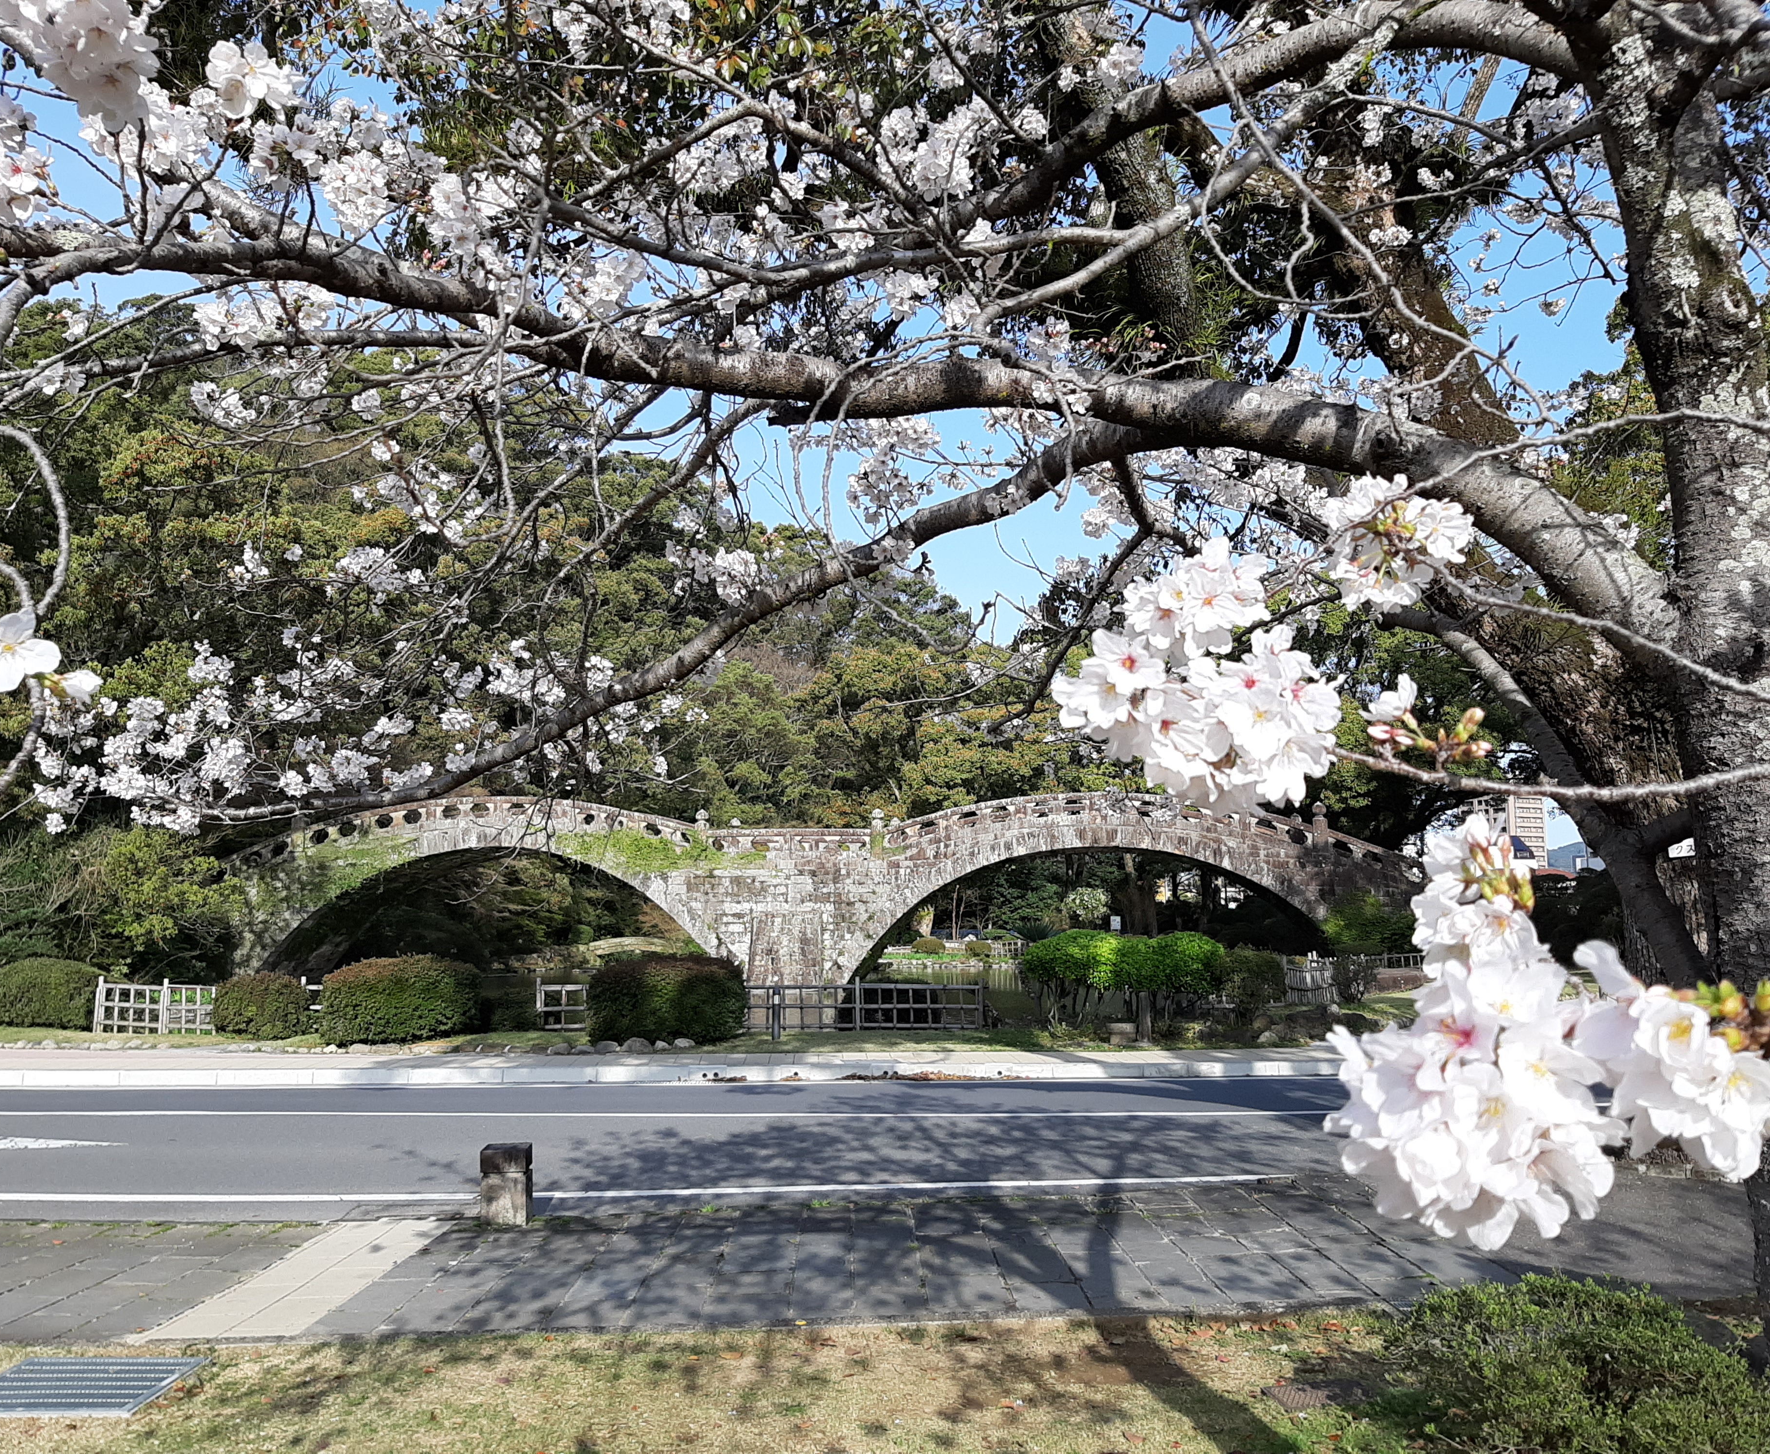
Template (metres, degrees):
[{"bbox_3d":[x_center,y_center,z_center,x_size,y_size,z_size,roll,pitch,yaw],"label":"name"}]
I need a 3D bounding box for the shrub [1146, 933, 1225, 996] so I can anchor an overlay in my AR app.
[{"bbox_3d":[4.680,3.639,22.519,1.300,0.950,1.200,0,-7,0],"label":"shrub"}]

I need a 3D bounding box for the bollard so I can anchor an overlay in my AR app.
[{"bbox_3d":[-2.070,2.499,7.974,0.245,0.400,0.245,1,-7,-5],"label":"bollard"}]

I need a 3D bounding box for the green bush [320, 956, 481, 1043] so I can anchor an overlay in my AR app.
[{"bbox_3d":[-6.600,3.702,19.939,2.050,1.100,1.500,0,-7,0],"label":"green bush"}]

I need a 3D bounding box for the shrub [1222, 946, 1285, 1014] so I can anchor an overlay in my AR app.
[{"bbox_3d":[6.350,4.325,24.850,1.000,1.130,0.950,0,-7,0],"label":"shrub"}]

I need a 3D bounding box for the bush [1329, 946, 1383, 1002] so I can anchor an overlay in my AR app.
[{"bbox_3d":[8.800,4.661,27.125,0.920,1.050,0.880,0,-7,0],"label":"bush"}]

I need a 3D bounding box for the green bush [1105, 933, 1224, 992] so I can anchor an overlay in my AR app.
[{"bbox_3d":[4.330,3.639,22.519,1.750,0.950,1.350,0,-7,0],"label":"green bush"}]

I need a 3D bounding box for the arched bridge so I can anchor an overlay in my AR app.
[{"bbox_3d":[-3.167,6.530,56.040,47.000,7.500,5.500,-1,-7,8],"label":"arched bridge"}]

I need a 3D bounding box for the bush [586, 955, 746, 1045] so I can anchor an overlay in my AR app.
[{"bbox_3d":[-2.950,3.668,19.792,2.100,1.130,1.600,0,-7,0],"label":"bush"}]

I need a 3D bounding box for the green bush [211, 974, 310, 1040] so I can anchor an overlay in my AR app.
[{"bbox_3d":[-8.600,3.848,20.172,1.220,0.870,1.050,0,-7,0],"label":"green bush"}]

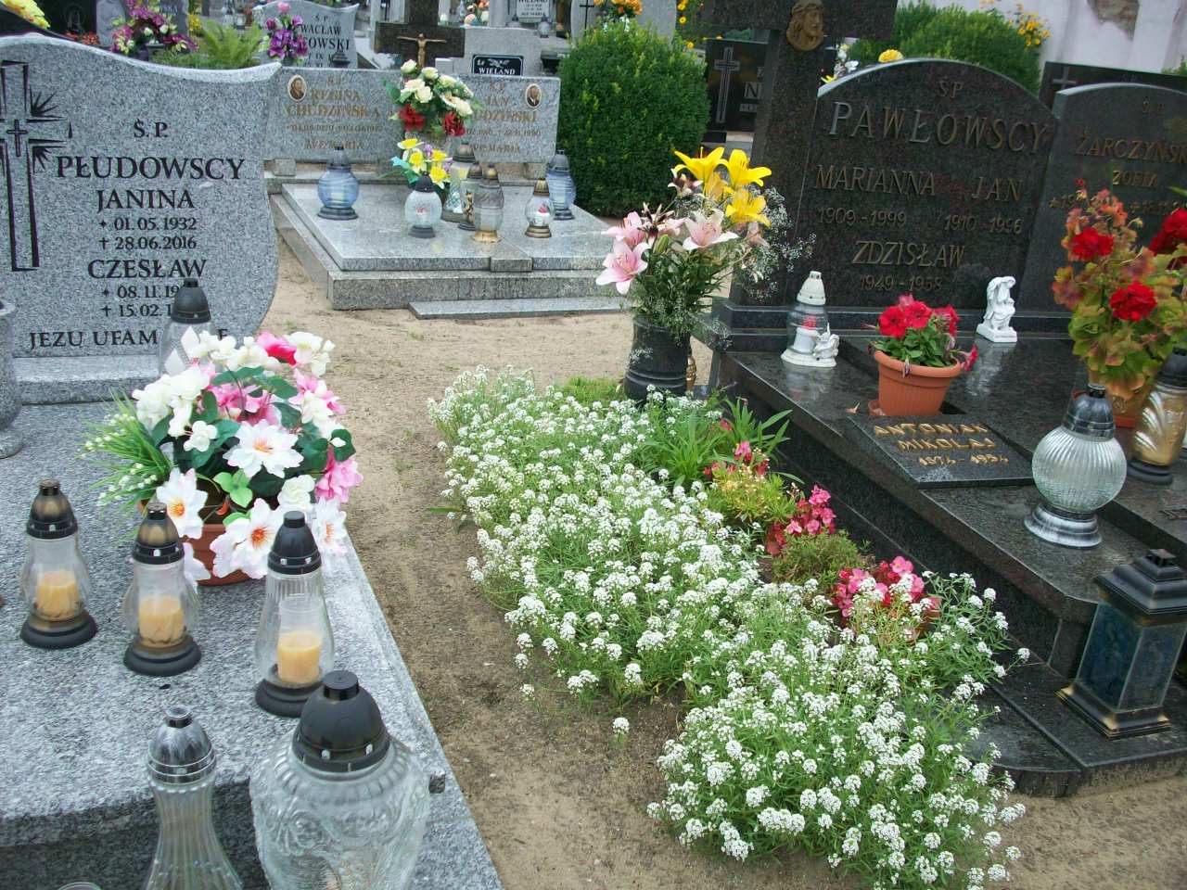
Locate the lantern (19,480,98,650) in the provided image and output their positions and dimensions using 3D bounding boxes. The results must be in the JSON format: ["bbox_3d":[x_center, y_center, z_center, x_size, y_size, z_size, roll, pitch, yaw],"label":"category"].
[{"bbox_3d":[-0.730,0.154,1.716,0.107,0.224,0.107,-3,24,-22],"label":"lantern"}]

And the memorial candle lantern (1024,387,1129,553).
[{"bbox_3d":[1.121,0.036,2.916,0.215,0.357,0.215,-3,24,-21],"label":"memorial candle lantern"}]

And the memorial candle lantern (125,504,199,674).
[{"bbox_3d":[-0.575,0.183,1.682,0.107,0.226,0.107,-3,24,-22],"label":"memorial candle lantern"}]

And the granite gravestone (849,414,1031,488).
[{"bbox_3d":[0.943,0.010,3.342,0.400,0.065,0.350,-2,23,-19],"label":"granite gravestone"}]

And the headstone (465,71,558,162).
[{"bbox_3d":[-0.467,-1.542,5.989,0.597,0.403,0.085,-4,24,-23],"label":"headstone"}]

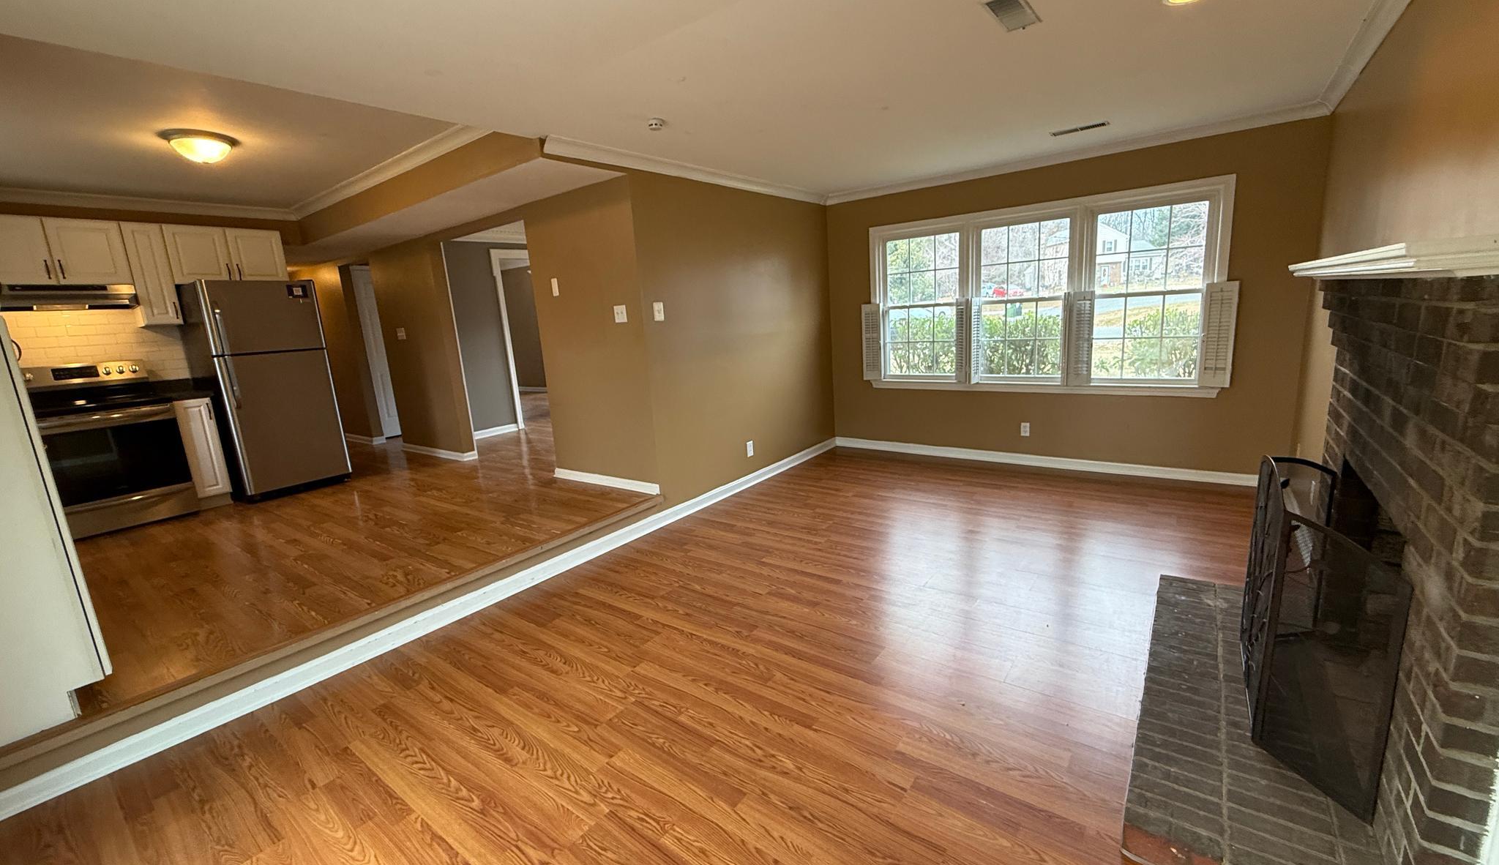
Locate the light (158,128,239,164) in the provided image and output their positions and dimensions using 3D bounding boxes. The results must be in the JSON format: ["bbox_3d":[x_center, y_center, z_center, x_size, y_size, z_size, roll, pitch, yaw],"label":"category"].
[{"bbox_3d":[-3.179,-1.623,3.515,0.360,0.140,0.360,5,14,37],"label":"light"}]

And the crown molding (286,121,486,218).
[{"bbox_3d":[-2.727,-1.883,4.440,3.520,0.077,0.075,5,14,37],"label":"crown molding"}]

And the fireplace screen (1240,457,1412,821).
[{"bbox_3d":[1.857,0.533,2.032,0.265,0.795,1.140,5,14,37],"label":"fireplace screen"}]

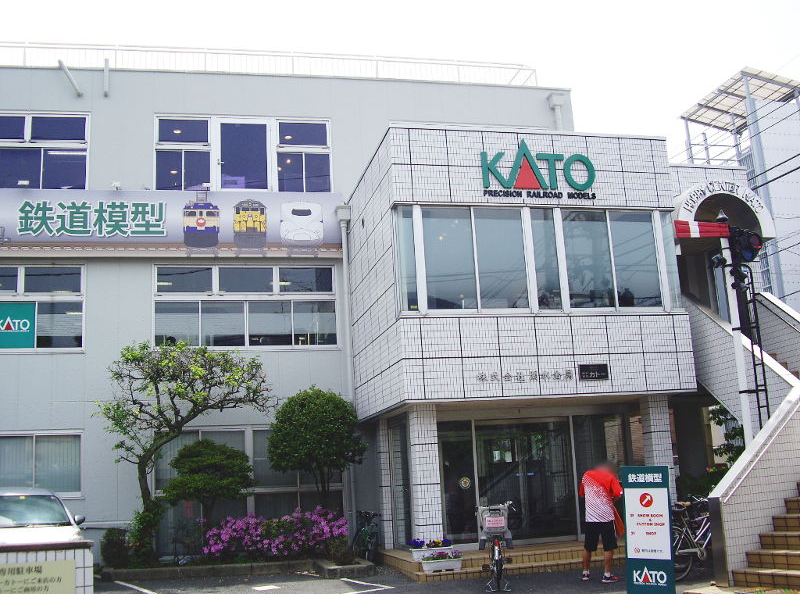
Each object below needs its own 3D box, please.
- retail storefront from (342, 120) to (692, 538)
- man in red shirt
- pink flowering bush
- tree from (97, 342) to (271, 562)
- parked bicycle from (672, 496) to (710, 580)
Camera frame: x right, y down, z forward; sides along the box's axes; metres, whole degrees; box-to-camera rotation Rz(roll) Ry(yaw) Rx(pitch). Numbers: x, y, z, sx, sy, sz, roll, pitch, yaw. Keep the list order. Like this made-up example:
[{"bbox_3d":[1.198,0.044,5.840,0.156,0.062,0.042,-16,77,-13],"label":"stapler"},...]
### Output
[{"bbox_3d":[2.095,1.071,17.505,5.350,7.450,4.800,-1,-11,-13],"label":"retail storefront"},{"bbox_3d":[2.833,3.184,12.511,0.560,1.660,0.400,-9,-13,29],"label":"man in red shirt"},{"bbox_3d":[-2.308,4.484,16.587,2.706,0.908,1.100,-1,-11,-13],"label":"pink flowering bush"},{"bbox_3d":[-4.135,2.986,16.962,3.400,4.139,2.600,-1,-11,-13],"label":"tree"},{"bbox_3d":[4.219,3.406,12.406,1.720,1.040,0.560,4,-13,-33],"label":"parked bicycle"}]

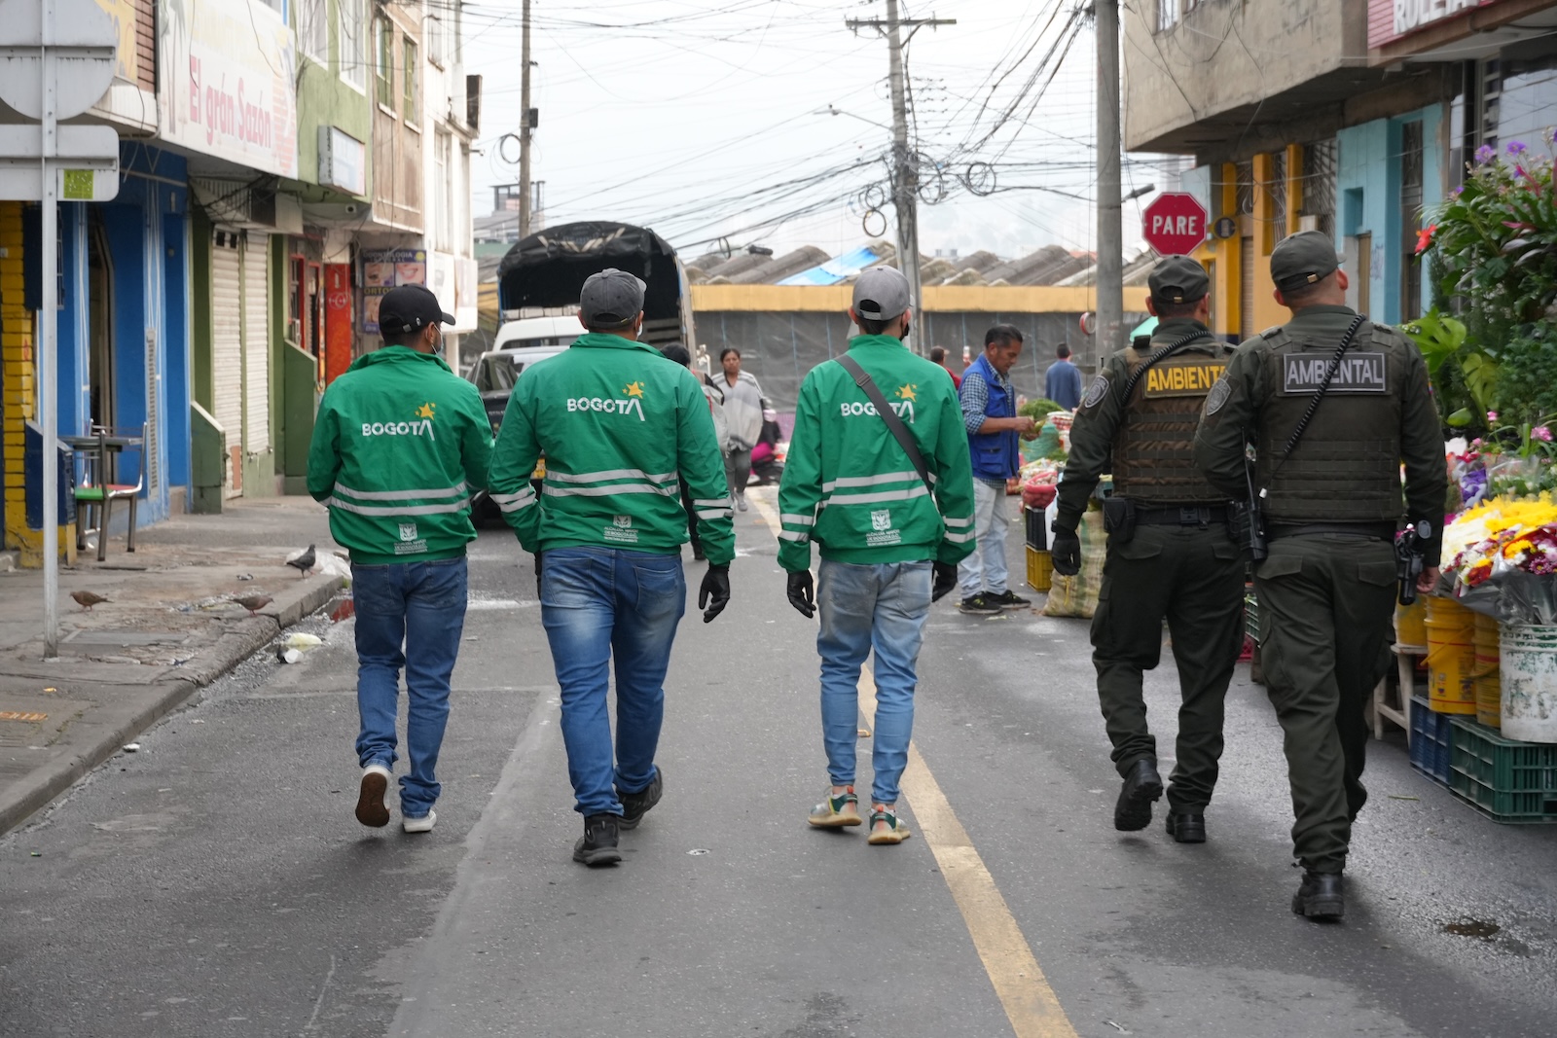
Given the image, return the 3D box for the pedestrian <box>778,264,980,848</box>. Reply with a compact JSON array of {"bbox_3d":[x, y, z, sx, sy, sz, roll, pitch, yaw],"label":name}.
[{"bbox_3d":[0.301,0.095,8.900,0.600,1.750,0.520,0,3,-3],"label":"pedestrian"}]

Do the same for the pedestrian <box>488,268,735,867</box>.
[{"bbox_3d":[-0.495,0.122,8.580,0.700,1.730,0.720,0,3,-2],"label":"pedestrian"}]

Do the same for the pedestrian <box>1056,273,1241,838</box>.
[{"bbox_3d":[1.146,0.086,8.880,0.590,1.770,0.620,0,3,-1],"label":"pedestrian"}]

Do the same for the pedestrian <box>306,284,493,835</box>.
[{"bbox_3d":[-1.187,0.112,9.050,0.550,1.700,0.550,0,3,2],"label":"pedestrian"}]

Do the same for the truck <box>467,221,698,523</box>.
[{"bbox_3d":[-2.369,-2.134,37.000,2.250,3.200,7.000,0,3,-1],"label":"truck"}]

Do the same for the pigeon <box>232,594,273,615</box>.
[{"bbox_3d":[-2.808,0.458,15.500,0.240,0.120,0.085,1,3,13],"label":"pigeon"}]

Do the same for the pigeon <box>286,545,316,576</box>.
[{"bbox_3d":[-3.015,0.263,18.300,0.250,0.210,0.110,-2,3,-27],"label":"pigeon"}]

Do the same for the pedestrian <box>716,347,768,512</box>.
[{"bbox_3d":[-0.386,-0.868,28.300,0.530,1.600,0.420,0,3,5],"label":"pedestrian"}]

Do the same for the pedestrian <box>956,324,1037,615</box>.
[{"bbox_3d":[1.266,-0.303,16.900,0.470,1.690,0.500,1,3,17],"label":"pedestrian"}]

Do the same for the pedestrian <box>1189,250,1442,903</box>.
[{"bbox_3d":[1.461,0.127,7.830,0.620,1.800,0.680,0,3,-1],"label":"pedestrian"}]

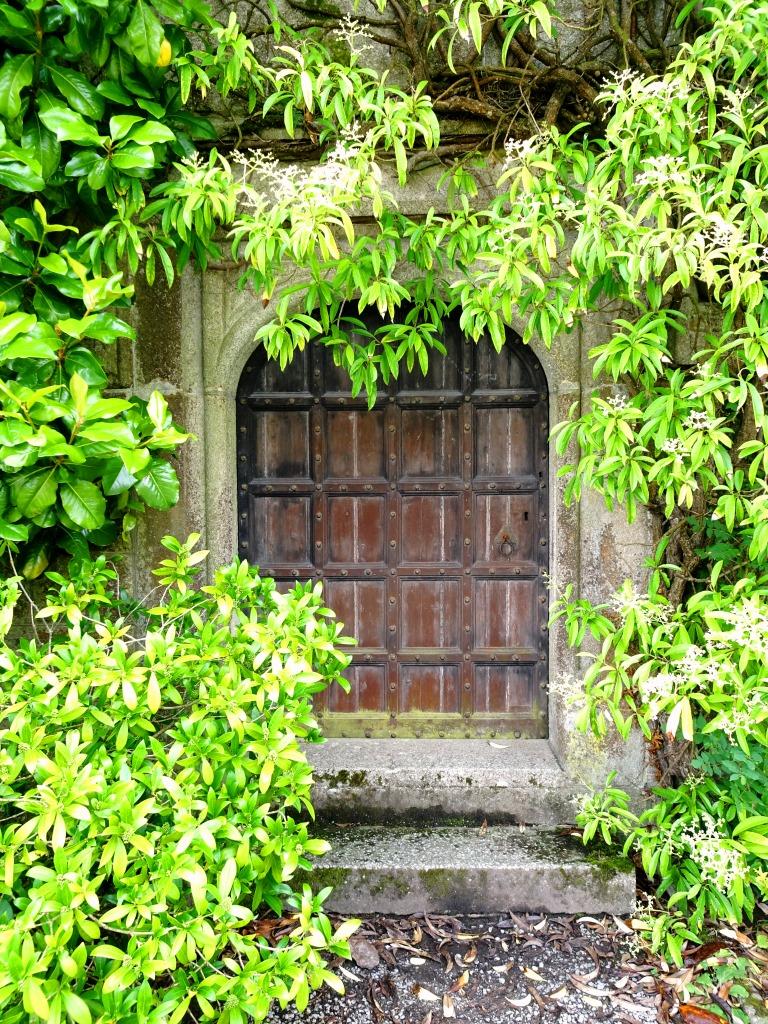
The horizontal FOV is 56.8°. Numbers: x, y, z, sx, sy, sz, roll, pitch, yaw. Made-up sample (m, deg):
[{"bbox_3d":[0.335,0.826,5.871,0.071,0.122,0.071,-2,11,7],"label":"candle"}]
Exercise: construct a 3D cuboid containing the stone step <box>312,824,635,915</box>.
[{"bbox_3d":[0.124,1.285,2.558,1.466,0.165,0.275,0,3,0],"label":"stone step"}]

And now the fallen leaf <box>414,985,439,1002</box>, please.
[{"bbox_3d":[0.114,1.389,2.043,0.093,0.012,0.033,2,4,37],"label":"fallen leaf"}]

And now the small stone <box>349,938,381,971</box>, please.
[{"bbox_3d":[-0.053,1.379,2.228,0.088,0.045,0.098,-1,2,-19],"label":"small stone"}]

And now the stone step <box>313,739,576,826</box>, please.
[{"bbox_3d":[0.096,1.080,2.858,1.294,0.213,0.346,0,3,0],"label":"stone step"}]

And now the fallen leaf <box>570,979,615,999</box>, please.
[{"bbox_3d":[0.597,1.385,2.057,0.128,0.018,0.044,2,3,31],"label":"fallen leaf"}]

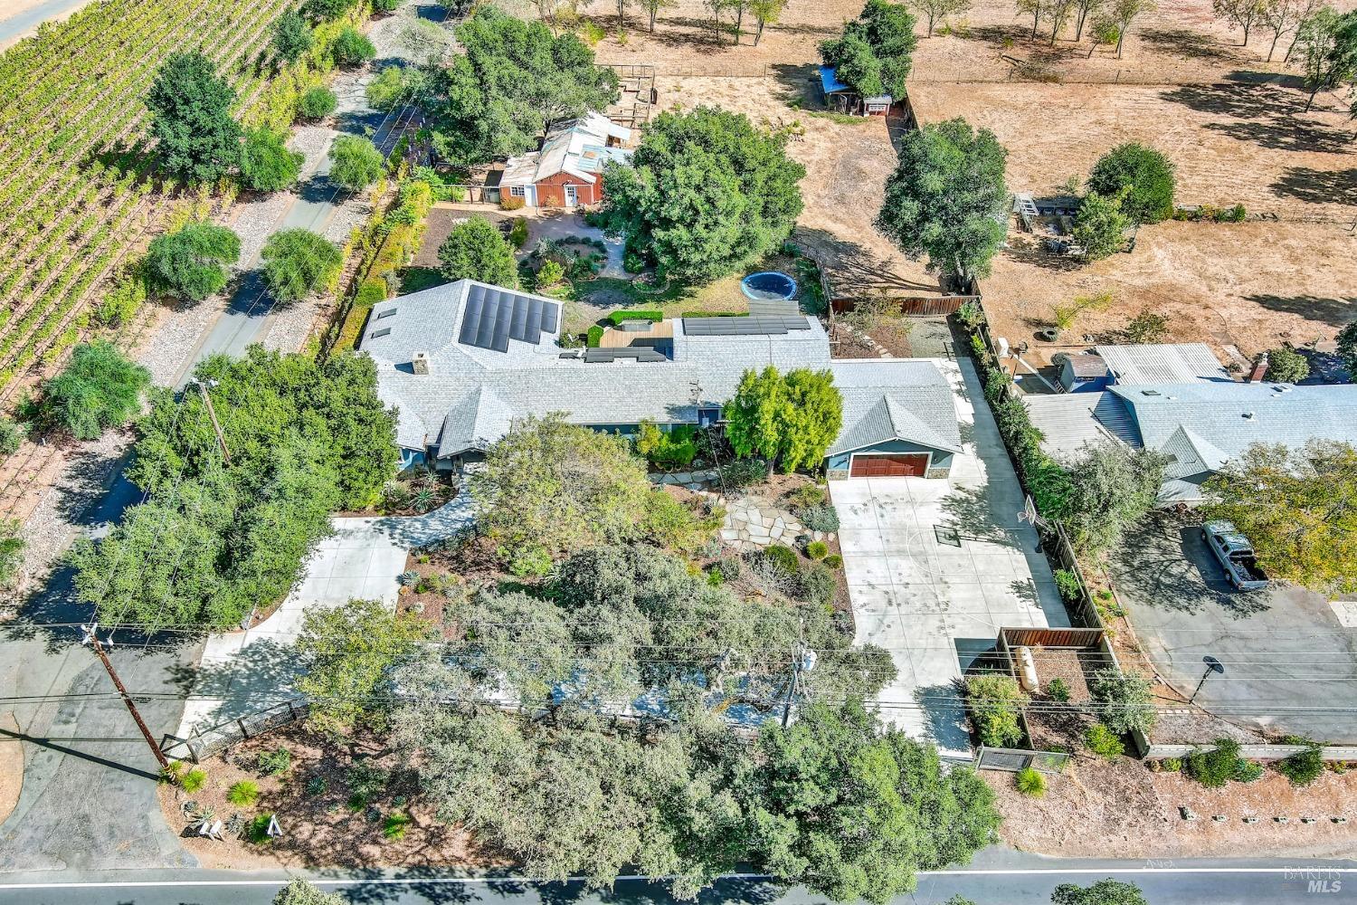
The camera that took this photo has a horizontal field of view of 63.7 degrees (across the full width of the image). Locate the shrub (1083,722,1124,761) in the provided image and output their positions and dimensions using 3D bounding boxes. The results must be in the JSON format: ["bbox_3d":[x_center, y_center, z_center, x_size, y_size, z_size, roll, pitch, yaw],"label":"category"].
[{"bbox_3d":[21.727,14.766,55.875,1.980,1.500,1.980,-1,42,-1],"label":"shrub"}]

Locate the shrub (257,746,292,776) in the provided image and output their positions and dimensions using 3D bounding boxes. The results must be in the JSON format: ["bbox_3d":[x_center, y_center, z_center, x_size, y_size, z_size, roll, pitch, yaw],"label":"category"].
[{"bbox_3d":[-20.081,15.267,54.238,1.600,1.050,1.400,-1,42,-1],"label":"shrub"}]

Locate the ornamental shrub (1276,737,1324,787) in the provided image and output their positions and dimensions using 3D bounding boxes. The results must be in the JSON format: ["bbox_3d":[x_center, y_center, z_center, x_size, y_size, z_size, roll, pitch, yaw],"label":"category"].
[{"bbox_3d":[31.775,15.842,55.925,1.950,2.200,2.000,0,43,-3],"label":"ornamental shrub"}]

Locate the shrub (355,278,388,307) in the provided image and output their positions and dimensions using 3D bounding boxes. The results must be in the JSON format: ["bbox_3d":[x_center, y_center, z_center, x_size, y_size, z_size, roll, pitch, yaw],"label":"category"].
[{"bbox_3d":[-24.145,-12.641,86.003,2.460,2.200,2.460,-1,42,-1],"label":"shrub"}]

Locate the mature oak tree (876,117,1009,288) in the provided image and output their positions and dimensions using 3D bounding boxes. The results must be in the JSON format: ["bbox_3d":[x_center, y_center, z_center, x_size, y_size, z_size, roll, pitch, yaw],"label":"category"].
[{"bbox_3d":[20.350,-19.125,84.681,9.800,13.600,9.700,0,43,-3],"label":"mature oak tree"}]

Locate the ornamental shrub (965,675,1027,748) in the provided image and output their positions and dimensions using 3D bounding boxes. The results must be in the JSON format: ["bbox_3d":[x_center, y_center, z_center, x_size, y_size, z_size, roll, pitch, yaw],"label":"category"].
[{"bbox_3d":[16.223,13.060,55.628,2.900,3.100,3.500,-1,42,-1],"label":"ornamental shrub"}]

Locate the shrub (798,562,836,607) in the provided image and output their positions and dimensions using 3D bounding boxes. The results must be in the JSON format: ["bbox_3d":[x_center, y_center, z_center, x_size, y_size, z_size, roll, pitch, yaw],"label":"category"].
[{"bbox_3d":[7.927,7.652,63.382,2.550,2.100,2.550,-1,42,-1],"label":"shrub"}]

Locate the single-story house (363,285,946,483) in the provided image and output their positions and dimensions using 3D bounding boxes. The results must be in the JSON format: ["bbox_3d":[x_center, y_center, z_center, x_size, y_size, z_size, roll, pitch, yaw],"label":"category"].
[{"bbox_3d":[-2.294,-5.402,75.956,40.700,4.800,17.390,-1,42,-1],"label":"single-story house"}]

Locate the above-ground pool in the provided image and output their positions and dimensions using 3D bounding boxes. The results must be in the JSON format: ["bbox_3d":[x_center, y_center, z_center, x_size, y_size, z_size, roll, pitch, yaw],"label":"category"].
[{"bbox_3d":[7.012,-12.396,84.963,4.400,1.100,4.400,-1,42,-1],"label":"above-ground pool"}]

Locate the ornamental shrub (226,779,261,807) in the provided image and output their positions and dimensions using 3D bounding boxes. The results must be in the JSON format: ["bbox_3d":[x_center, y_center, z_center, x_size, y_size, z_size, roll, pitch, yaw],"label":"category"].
[{"bbox_3d":[-21.404,16.762,53.832,1.500,1.050,1.450,0,43,-3],"label":"ornamental shrub"}]

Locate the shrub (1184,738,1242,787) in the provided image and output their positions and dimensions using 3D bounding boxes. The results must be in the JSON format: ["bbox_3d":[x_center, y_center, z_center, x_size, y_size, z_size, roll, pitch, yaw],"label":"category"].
[{"bbox_3d":[26.749,15.472,54.635,2.370,2.100,2.370,-1,42,-1],"label":"shrub"}]

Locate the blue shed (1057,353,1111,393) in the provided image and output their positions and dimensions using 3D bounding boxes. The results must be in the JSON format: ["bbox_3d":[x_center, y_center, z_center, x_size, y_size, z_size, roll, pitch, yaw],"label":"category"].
[{"bbox_3d":[28.880,-5.495,77.898,2.400,2.350,2.150,-1,42,-1],"label":"blue shed"}]

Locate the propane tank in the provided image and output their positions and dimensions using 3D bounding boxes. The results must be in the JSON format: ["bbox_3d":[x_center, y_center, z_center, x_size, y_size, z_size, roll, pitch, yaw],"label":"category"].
[{"bbox_3d":[19.286,11.964,60.438,0.850,1.100,2.850,5,43,3],"label":"propane tank"}]

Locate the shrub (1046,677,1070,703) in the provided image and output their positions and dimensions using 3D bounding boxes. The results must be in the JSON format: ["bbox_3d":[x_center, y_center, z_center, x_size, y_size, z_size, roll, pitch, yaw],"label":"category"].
[{"bbox_3d":[20.611,12.873,59.364,1.300,1.300,1.250,0,43,-3],"label":"shrub"}]

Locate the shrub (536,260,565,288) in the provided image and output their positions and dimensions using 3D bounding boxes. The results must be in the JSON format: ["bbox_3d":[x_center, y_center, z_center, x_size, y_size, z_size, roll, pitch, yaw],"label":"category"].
[{"bbox_3d":[-10.088,-14.172,86.687,2.250,2.100,2.250,0,43,-3],"label":"shrub"}]

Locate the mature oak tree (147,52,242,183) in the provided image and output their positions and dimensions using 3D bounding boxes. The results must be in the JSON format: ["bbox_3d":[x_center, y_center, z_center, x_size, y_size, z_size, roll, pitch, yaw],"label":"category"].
[{"bbox_3d":[-41.632,-28.719,94.251,7.100,11.500,7.100,0,43,-3],"label":"mature oak tree"}]

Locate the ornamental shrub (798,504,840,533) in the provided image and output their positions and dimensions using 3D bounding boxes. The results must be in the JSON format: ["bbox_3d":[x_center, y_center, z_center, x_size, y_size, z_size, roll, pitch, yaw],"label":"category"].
[{"bbox_3d":[8.670,3.836,67.184,2.500,1.050,2.100,-1,42,-1],"label":"ornamental shrub"}]

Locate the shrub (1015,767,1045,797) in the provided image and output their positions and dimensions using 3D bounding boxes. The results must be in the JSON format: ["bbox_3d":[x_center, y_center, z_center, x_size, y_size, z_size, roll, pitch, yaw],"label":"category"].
[{"bbox_3d":[17.562,16.412,54.222,1.450,1.250,1.450,-1,42,-1],"label":"shrub"}]

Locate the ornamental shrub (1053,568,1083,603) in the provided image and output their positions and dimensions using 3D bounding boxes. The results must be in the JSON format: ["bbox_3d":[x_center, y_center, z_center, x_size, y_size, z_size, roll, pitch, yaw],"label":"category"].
[{"bbox_3d":[22.333,7.707,62.743,1.500,1.550,1.850,-1,42,-1],"label":"ornamental shrub"}]

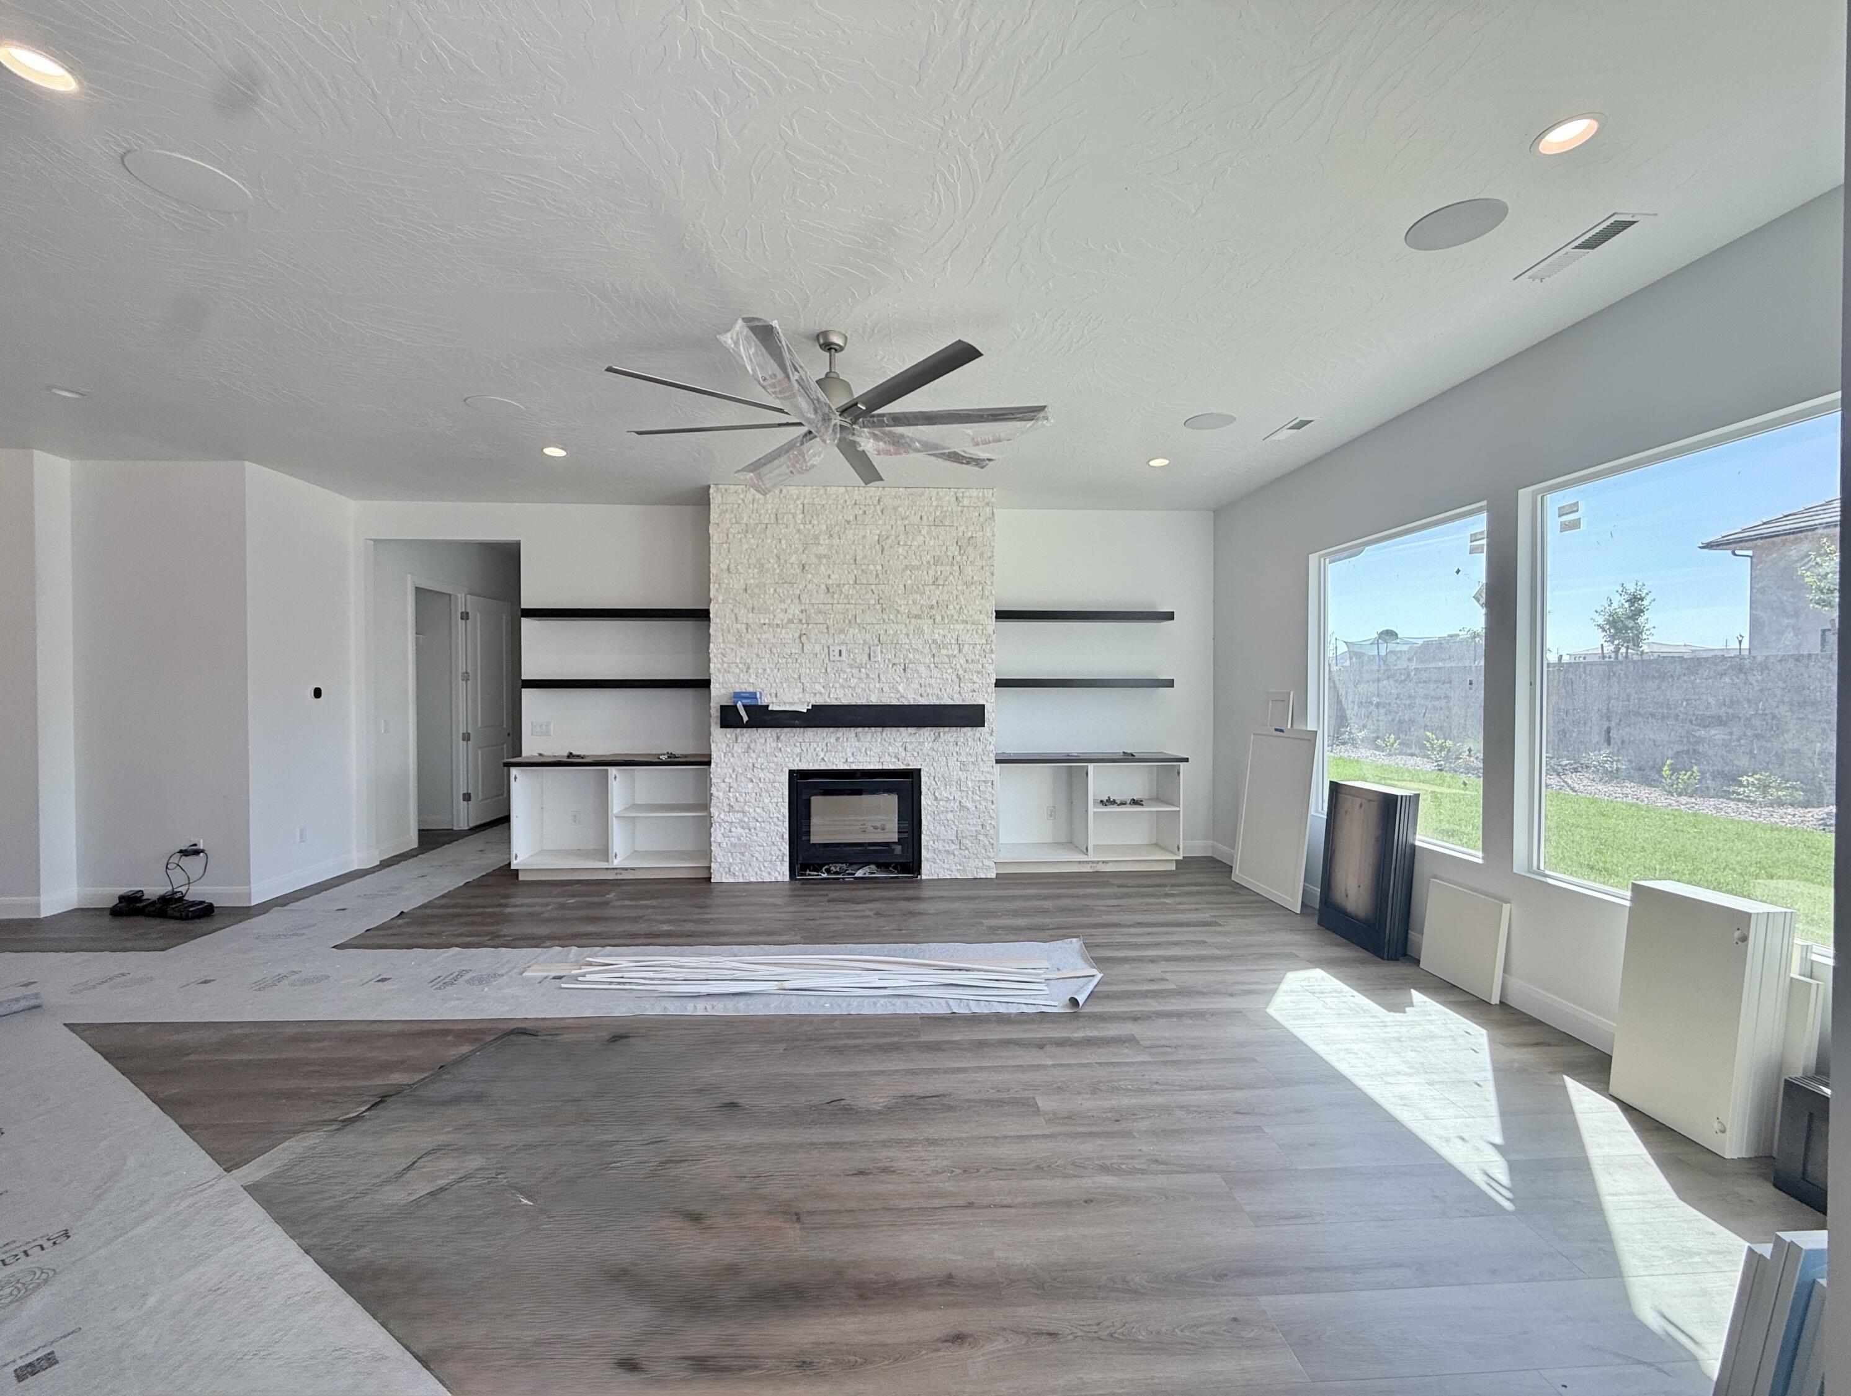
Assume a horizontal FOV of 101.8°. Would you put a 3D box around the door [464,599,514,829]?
[{"bbox_3d":[-4.849,0.140,8.367,0.040,2.455,0.806,0,1,2],"label":"door"}]

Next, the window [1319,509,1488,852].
[{"bbox_3d":[2.785,-0.084,4.446,0.110,1.765,1.510,0,1,-3],"label":"window"}]

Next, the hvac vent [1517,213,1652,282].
[{"bbox_3d":[2.315,-1.575,2.658,0.152,0.020,0.400,0,1,-3],"label":"hvac vent"}]

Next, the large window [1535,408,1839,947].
[{"bbox_3d":[2.885,-0.061,2.764,0.110,1.765,1.490,0,1,-3],"label":"large window"}]

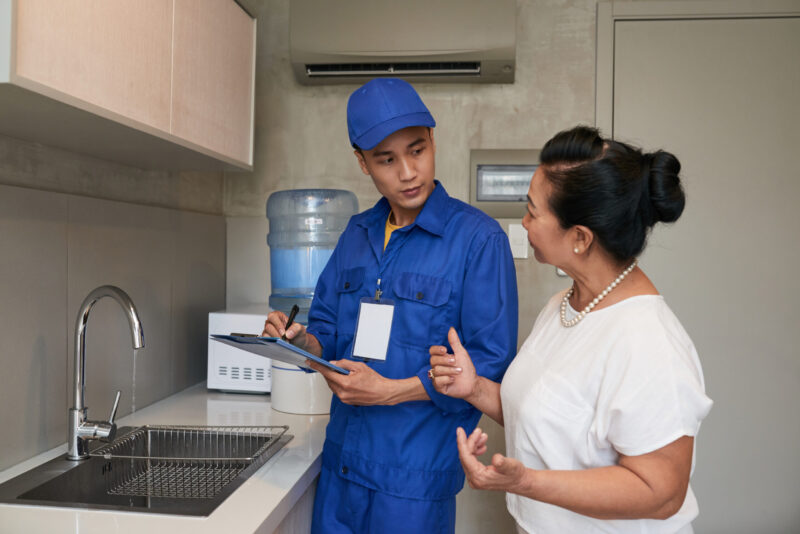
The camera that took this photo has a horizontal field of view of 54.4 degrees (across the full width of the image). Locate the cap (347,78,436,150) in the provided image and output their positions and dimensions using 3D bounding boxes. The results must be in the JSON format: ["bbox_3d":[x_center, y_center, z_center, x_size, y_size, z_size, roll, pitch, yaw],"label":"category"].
[{"bbox_3d":[-0.025,-0.314,1.570,0.178,0.142,0.260,-16,5,-7],"label":"cap"}]

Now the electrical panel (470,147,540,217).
[{"bbox_3d":[0.424,-0.287,2.733,0.355,0.241,0.045,1,1,7],"label":"electrical panel"}]

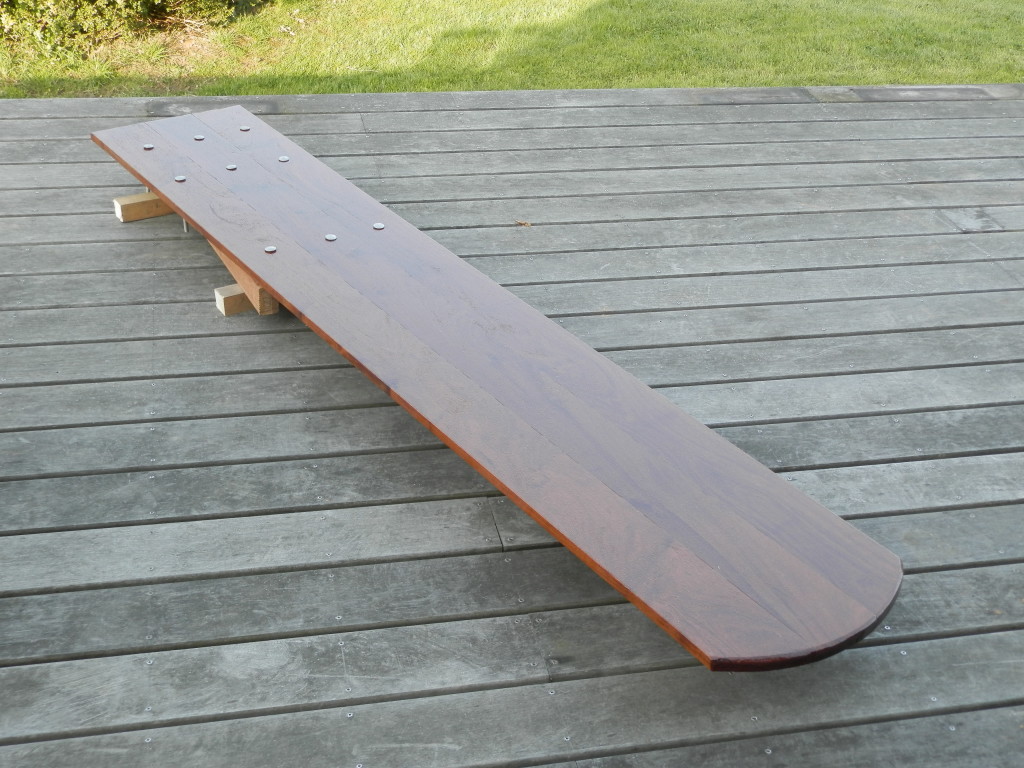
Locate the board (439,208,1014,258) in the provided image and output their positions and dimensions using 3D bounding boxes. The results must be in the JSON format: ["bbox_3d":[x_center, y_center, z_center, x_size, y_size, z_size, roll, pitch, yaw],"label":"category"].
[{"bbox_3d":[0.559,-0.381,3.476,1.521,0.030,0.142,-4,33,-12],"label":"board"}]

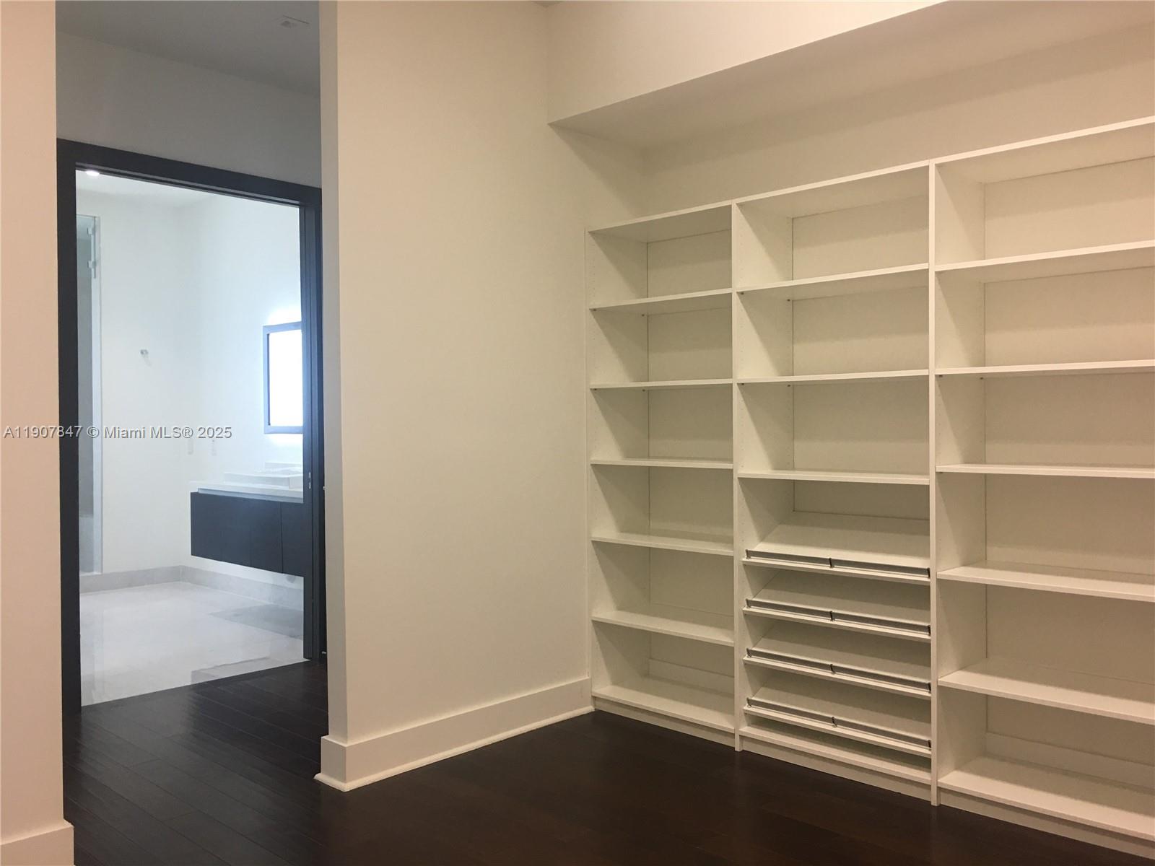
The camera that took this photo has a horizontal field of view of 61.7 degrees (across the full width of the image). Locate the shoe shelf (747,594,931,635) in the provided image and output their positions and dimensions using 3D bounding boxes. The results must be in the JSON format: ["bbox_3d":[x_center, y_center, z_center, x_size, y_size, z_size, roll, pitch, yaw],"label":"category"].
[{"bbox_3d":[1.021,0.611,3.591,0.760,0.075,0.350,0,19,44],"label":"shoe shelf"}]

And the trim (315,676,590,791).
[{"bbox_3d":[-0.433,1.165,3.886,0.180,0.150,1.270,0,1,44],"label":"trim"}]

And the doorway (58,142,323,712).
[{"bbox_3d":[-1.851,-0.029,4.774,0.150,2.540,1.360,0,1,44],"label":"doorway"}]

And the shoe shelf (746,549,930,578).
[{"bbox_3d":[1.020,0.419,3.589,0.760,0.075,0.350,0,19,44],"label":"shoe shelf"}]

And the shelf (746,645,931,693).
[{"bbox_3d":[1.023,0.804,3.593,0.760,0.075,0.350,0,19,44],"label":"shelf"}]

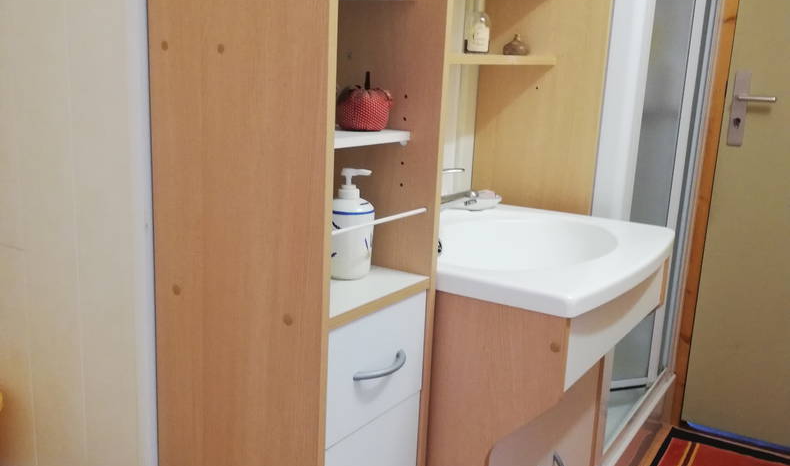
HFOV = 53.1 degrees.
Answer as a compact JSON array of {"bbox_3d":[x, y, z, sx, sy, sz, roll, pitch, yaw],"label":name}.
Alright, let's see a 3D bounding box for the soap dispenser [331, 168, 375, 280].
[{"bbox_3d":[-0.069,-0.016,1.150,0.077,0.156,0.077,-1,14,-17],"label":"soap dispenser"}]

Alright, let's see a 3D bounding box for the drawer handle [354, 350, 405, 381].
[{"bbox_3d":[-0.010,0.181,1.079,0.028,0.012,0.119,11,15,32],"label":"drawer handle"}]

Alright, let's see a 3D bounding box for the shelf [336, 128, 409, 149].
[{"bbox_3d":[-0.140,-0.141,1.107,0.239,0.016,0.237,11,15,32],"label":"shelf"}]

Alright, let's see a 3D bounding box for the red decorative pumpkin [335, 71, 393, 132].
[{"bbox_3d":[-0.047,-0.188,1.117,0.081,0.084,0.081,3,13,-1],"label":"red decorative pumpkin"}]

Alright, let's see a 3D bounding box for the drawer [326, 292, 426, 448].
[{"bbox_3d":[-0.114,0.163,1.148,0.224,0.159,0.234,11,15,32],"label":"drawer"}]

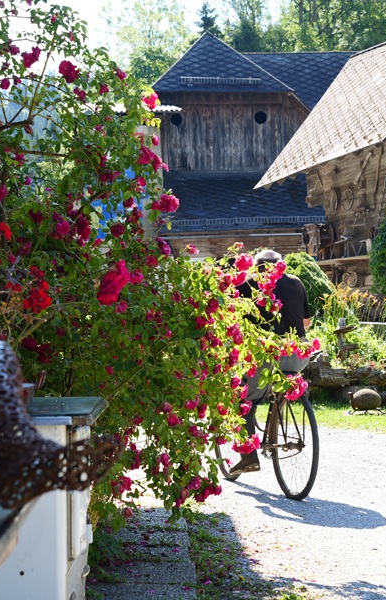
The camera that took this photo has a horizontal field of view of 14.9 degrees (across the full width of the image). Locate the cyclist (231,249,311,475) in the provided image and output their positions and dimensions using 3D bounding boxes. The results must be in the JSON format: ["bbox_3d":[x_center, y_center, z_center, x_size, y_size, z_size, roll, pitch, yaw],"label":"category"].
[{"bbox_3d":[0.510,0.425,10.000,0.530,1.550,0.800,0,0,-21],"label":"cyclist"}]

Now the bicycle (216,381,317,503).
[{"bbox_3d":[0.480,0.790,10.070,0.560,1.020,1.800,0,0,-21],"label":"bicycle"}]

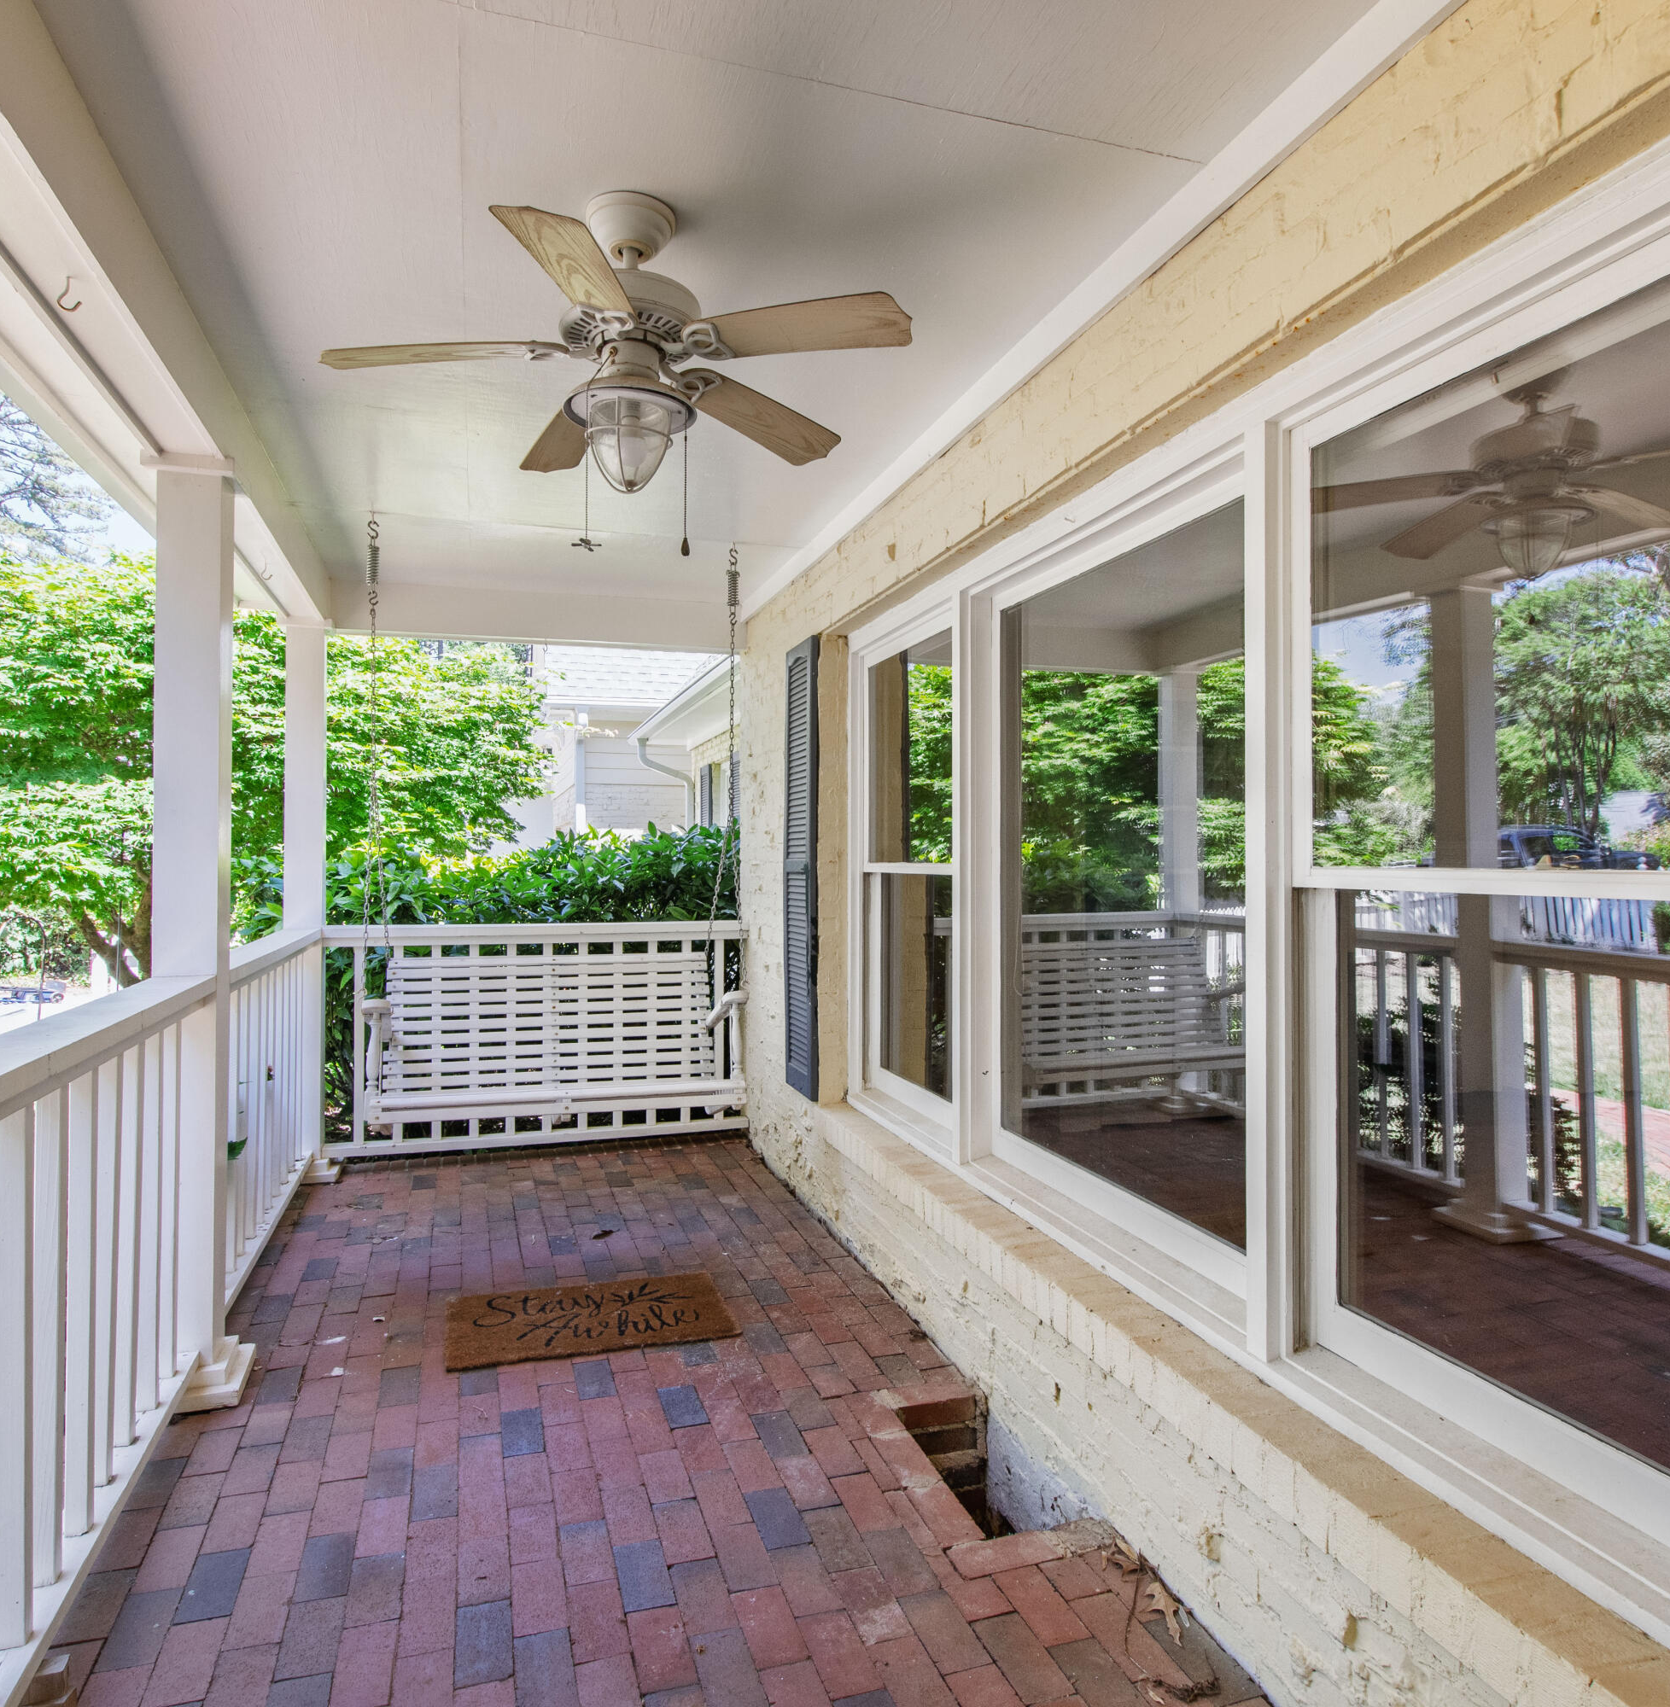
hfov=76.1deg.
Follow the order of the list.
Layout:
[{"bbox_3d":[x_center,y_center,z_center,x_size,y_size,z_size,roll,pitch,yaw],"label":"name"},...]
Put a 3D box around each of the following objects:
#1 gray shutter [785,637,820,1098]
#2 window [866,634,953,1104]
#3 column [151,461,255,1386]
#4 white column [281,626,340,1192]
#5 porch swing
[{"bbox_3d":[-0.122,0.053,4.010,0.035,1.670,0.330,0,0,-19],"label":"gray shutter"},{"bbox_3d":[0.274,0.057,3.464,0.100,1.550,0.820,0,0,-19],"label":"window"},{"bbox_3d":[-1.575,0.184,2.631,0.220,2.270,0.220,0,0,-19],"label":"column"},{"bbox_3d":[-2.180,0.192,4.421,0.220,2.270,0.220,0,0,-19],"label":"white column"},{"bbox_3d":[-0.972,-0.107,3.861,1.300,2.060,0.600,0,0,-19],"label":"porch swing"}]

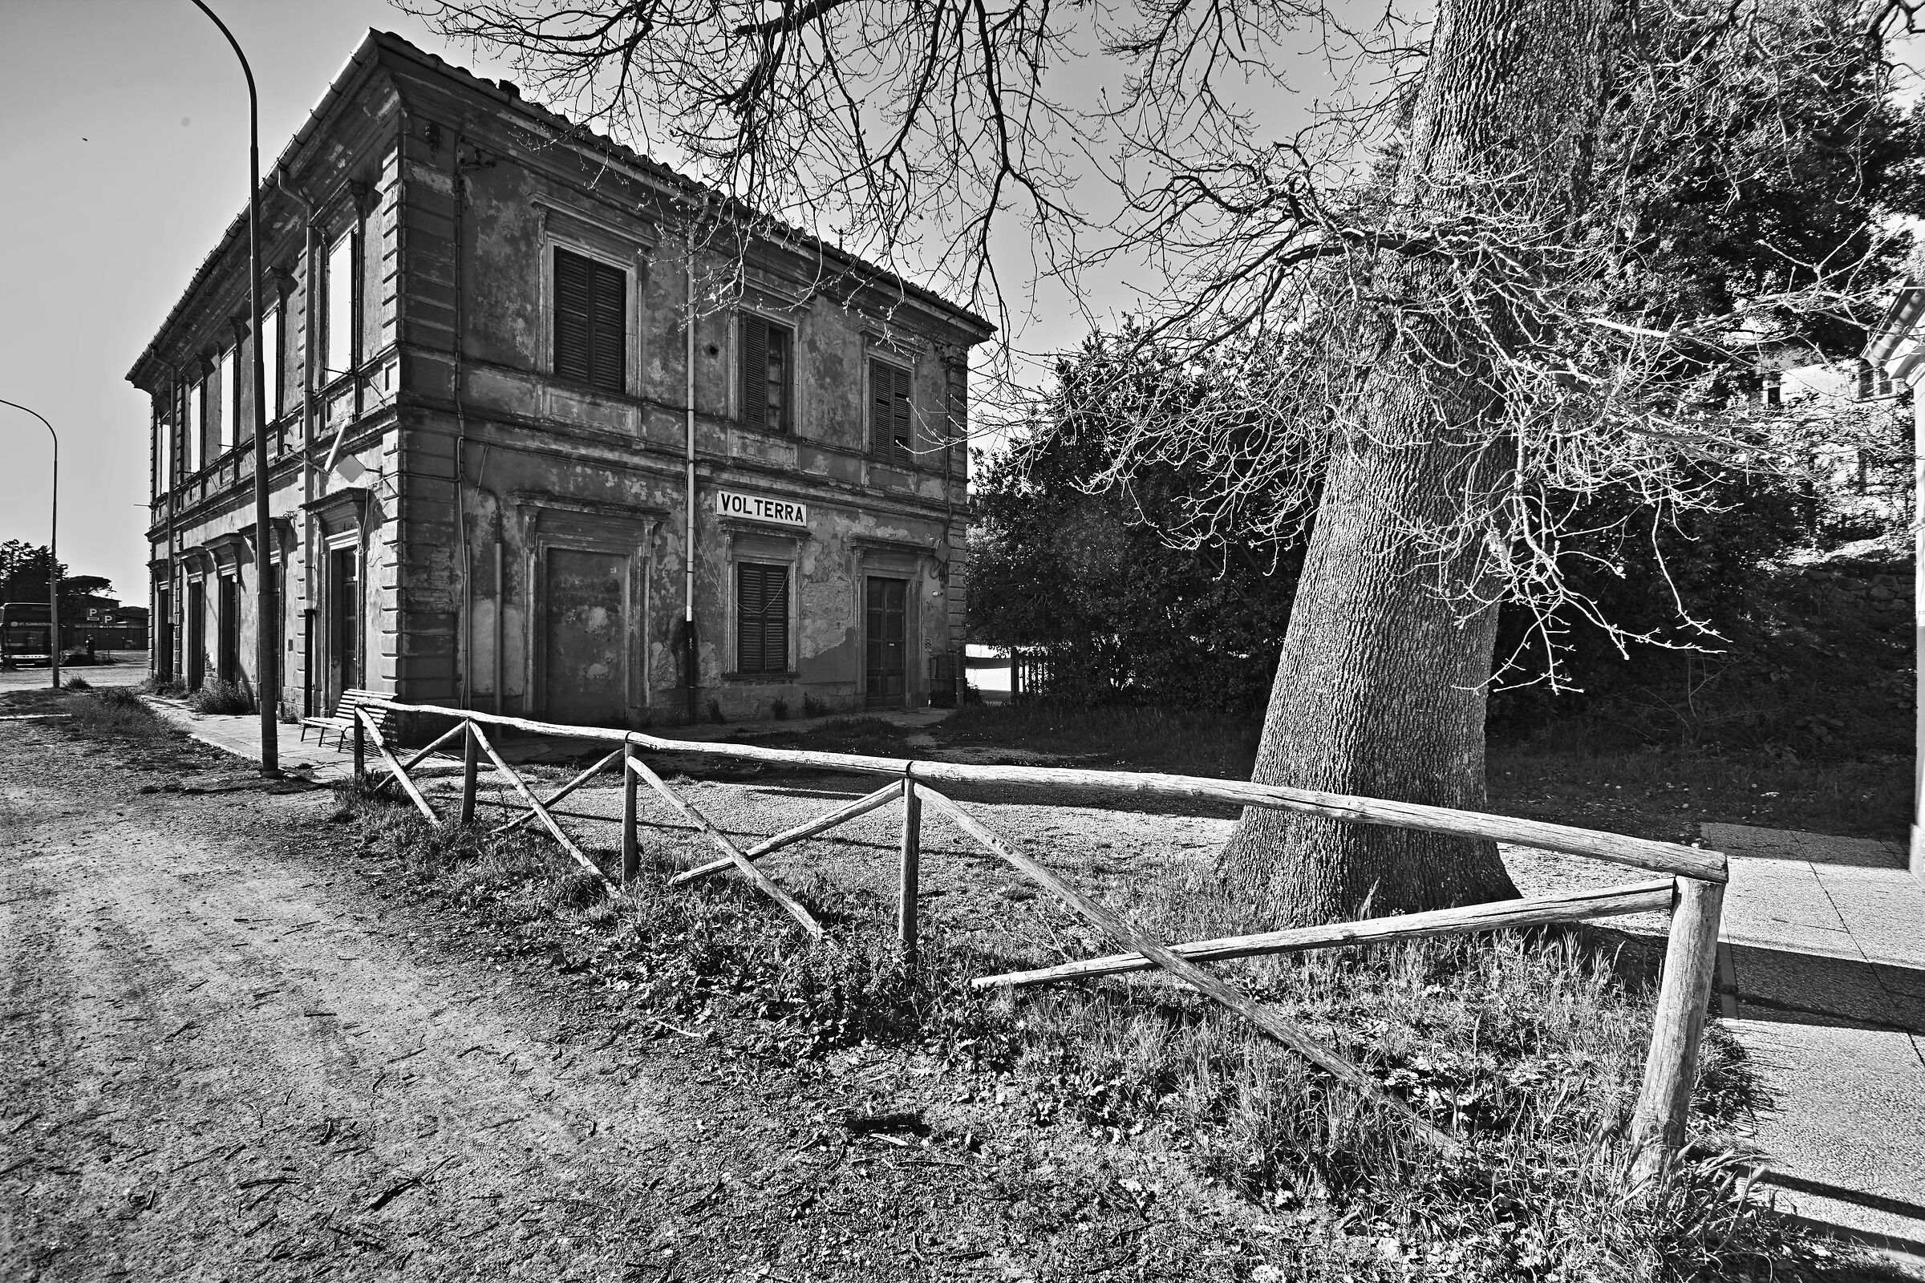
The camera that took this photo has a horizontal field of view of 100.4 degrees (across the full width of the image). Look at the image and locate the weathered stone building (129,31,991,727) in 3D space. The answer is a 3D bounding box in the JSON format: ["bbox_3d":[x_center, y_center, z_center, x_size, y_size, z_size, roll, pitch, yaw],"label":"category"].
[{"bbox_3d":[-12.691,-3.577,23.037,23.863,10.093,13.624,1,1,39],"label":"weathered stone building"}]

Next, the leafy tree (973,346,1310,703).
[{"bbox_3d":[5.229,-3.545,22.976,9.600,10.421,8.000,1,0,0],"label":"leafy tree"}]

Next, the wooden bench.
[{"bbox_3d":[-8.693,1.076,11.280,1.928,0.769,0.680,1,1,39],"label":"wooden bench"}]

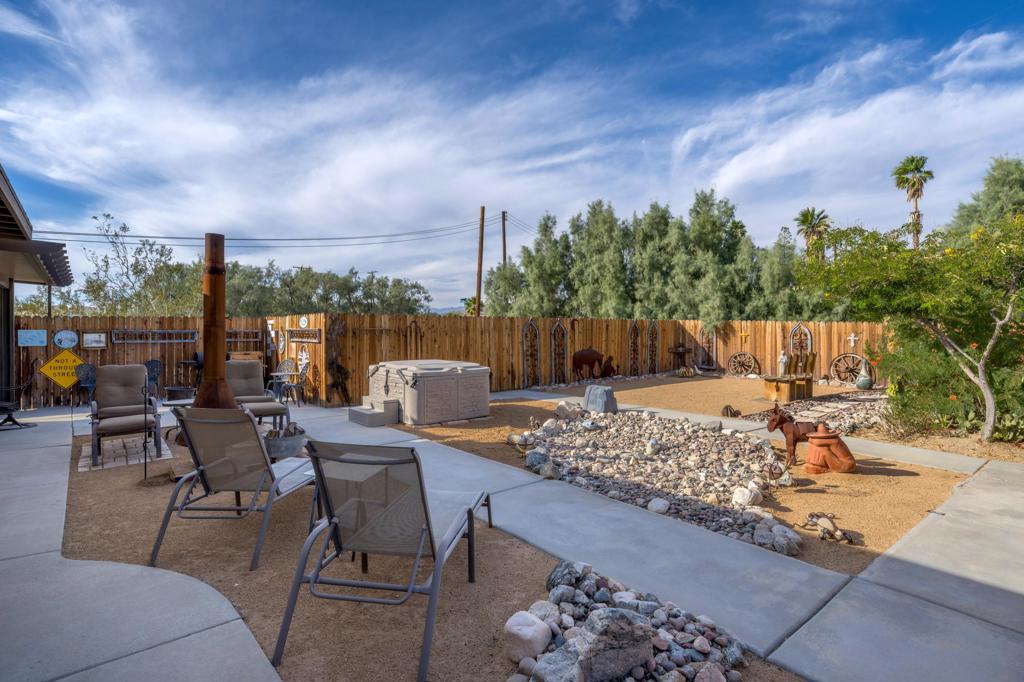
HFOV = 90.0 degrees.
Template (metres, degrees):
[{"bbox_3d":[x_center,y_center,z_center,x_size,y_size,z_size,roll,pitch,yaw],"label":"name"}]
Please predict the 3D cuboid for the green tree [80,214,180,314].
[{"bbox_3d":[-9.400,-0.750,12.600,2.200,4.200,2.100,0,0,-18],"label":"green tree"}]

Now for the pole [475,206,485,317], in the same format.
[{"bbox_3d":[-1.876,-3.616,30.927,0.320,8.900,0.320,3,1,0],"label":"pole"}]

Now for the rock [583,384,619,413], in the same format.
[{"bbox_3d":[1.630,1.070,9.360,0.550,0.540,0.480,0,0,14],"label":"rock"}]

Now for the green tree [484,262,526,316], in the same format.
[{"bbox_3d":[-0.399,-1.409,23.974,2.000,4.800,2.000,0,1,0],"label":"green tree"}]

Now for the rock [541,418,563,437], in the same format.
[{"bbox_3d":[0.578,1.243,7.430,0.260,0.240,0.240,0,1,0],"label":"rock"}]

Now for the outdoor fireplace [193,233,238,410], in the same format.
[{"bbox_3d":[-3.200,0.126,5.504,0.880,2.560,0.880,-1,1,-30],"label":"outdoor fireplace"}]

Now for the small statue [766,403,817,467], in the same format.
[{"bbox_3d":[3.200,1.044,5.825,0.580,0.710,0.180,0,1,-12],"label":"small statue"}]

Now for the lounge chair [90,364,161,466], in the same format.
[{"bbox_3d":[-4.660,0.845,6.160,0.660,1.070,0.810,0,0,-40],"label":"lounge chair"}]

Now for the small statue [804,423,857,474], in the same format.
[{"bbox_3d":[3.410,1.130,5.460,0.440,0.490,0.360,0,0,-12],"label":"small statue"}]

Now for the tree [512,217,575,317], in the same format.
[{"bbox_3d":[1.429,-2.275,22.455,2.600,6.600,2.600,0,1,0],"label":"tree"}]

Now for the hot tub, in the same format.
[{"bbox_3d":[-1.501,0.872,9.283,1.600,0.900,1.600,-1,2,-40],"label":"hot tub"}]

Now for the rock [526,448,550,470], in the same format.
[{"bbox_3d":[0.275,1.270,5.580,0.260,0.200,0.230,0,0,0],"label":"rock"}]

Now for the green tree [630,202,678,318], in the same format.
[{"bbox_3d":[5.700,-2.050,20.500,2.100,6.600,2.200,0,0,0],"label":"green tree"}]

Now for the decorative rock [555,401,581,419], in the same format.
[{"bbox_3d":[0.990,1.190,9.000,0.460,0.300,0.420,0,0,0],"label":"decorative rock"}]

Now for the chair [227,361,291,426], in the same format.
[{"bbox_3d":[-3.760,0.831,7.521,0.680,1.060,0.820,-1,2,-41],"label":"chair"}]

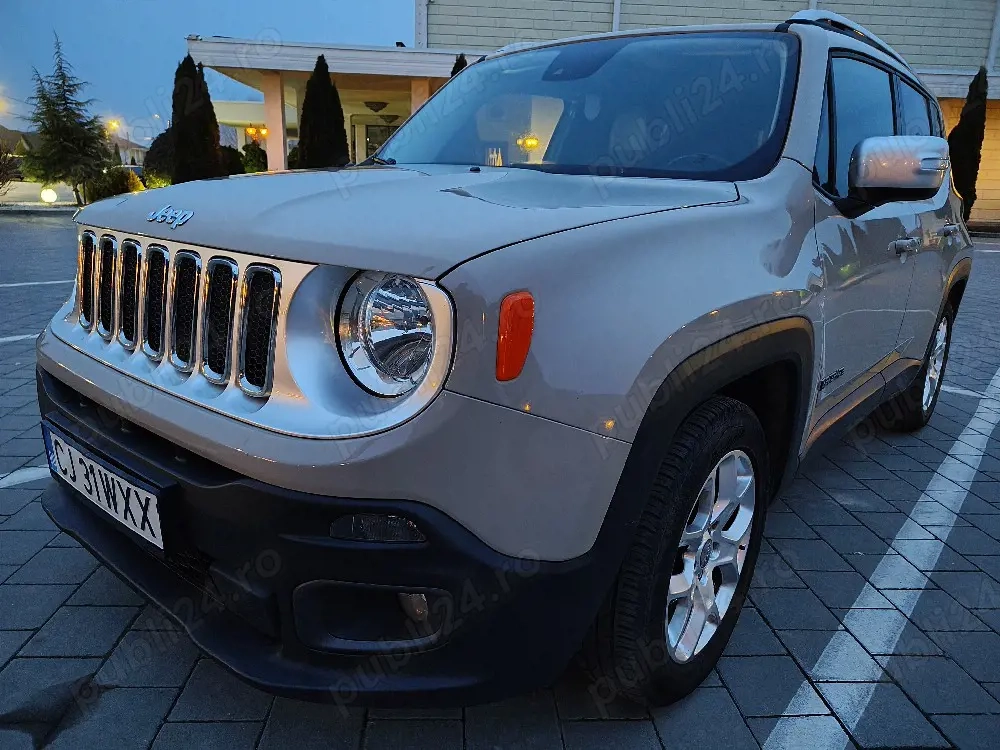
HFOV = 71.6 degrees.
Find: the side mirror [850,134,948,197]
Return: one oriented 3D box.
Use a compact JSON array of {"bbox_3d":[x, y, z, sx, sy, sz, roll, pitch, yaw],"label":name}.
[{"bbox_3d":[1.023,-0.537,1.776,0.215,0.150,0.140,14,19,38],"label":"side mirror"}]

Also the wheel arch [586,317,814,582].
[{"bbox_3d":[0.403,0.123,1.390,0.150,0.480,0.920,15,19,38],"label":"wheel arch"}]

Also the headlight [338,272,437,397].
[{"bbox_3d":[-0.149,-0.067,1.030,0.213,0.203,0.100,13,18,33],"label":"headlight"}]

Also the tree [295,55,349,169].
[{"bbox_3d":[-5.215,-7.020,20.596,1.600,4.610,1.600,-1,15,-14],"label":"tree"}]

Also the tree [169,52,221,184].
[{"bbox_3d":[-8.962,-7.094,20.576,1.500,4.460,1.500,-4,16,-22],"label":"tree"}]

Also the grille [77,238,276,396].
[{"bbox_3d":[-0.651,-0.142,1.335,0.800,0.235,0.085,15,19,38],"label":"grille"}]

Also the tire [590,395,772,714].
[{"bbox_3d":[0.382,0.365,1.539,0.220,0.680,0.680,14,19,36],"label":"tire"}]

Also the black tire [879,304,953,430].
[{"bbox_3d":[2.014,-0.075,3.401,0.220,0.690,0.690,14,19,38],"label":"black tire"}]

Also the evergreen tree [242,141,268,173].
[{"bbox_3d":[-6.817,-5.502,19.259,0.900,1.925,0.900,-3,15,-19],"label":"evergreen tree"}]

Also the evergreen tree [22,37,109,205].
[{"bbox_3d":[-13.611,-7.759,21.384,2.500,4.921,2.500,-7,17,-30],"label":"evergreen tree"}]

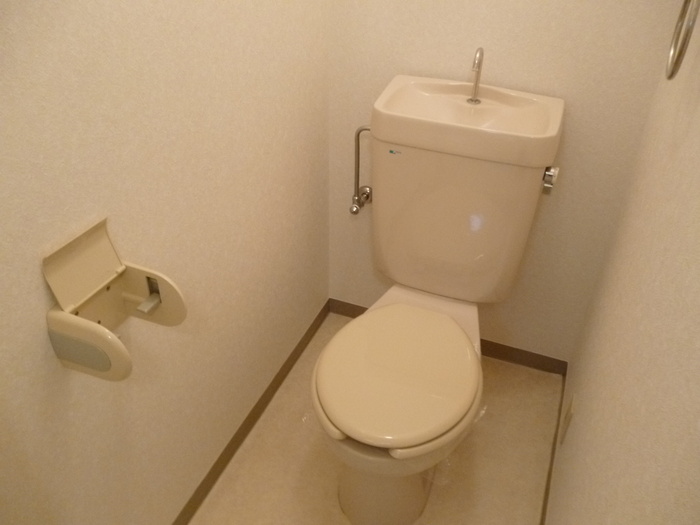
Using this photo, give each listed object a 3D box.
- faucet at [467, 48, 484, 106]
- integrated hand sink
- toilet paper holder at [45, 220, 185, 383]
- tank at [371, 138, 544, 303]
[{"bbox_3d":[0.299,-0.438,1.337,0.038,0.137,0.070,14,38,18],"label":"faucet"},{"bbox_3d":[0.267,-0.334,1.322,0.420,0.076,0.256,14,38,18],"label":"integrated hand sink"},{"bbox_3d":[-0.352,0.061,0.878,0.125,0.198,0.166,14,38,18],"label":"toilet paper holder"},{"bbox_3d":[0.272,-0.137,1.463,0.398,0.420,0.235,14,38,18],"label":"tank"}]

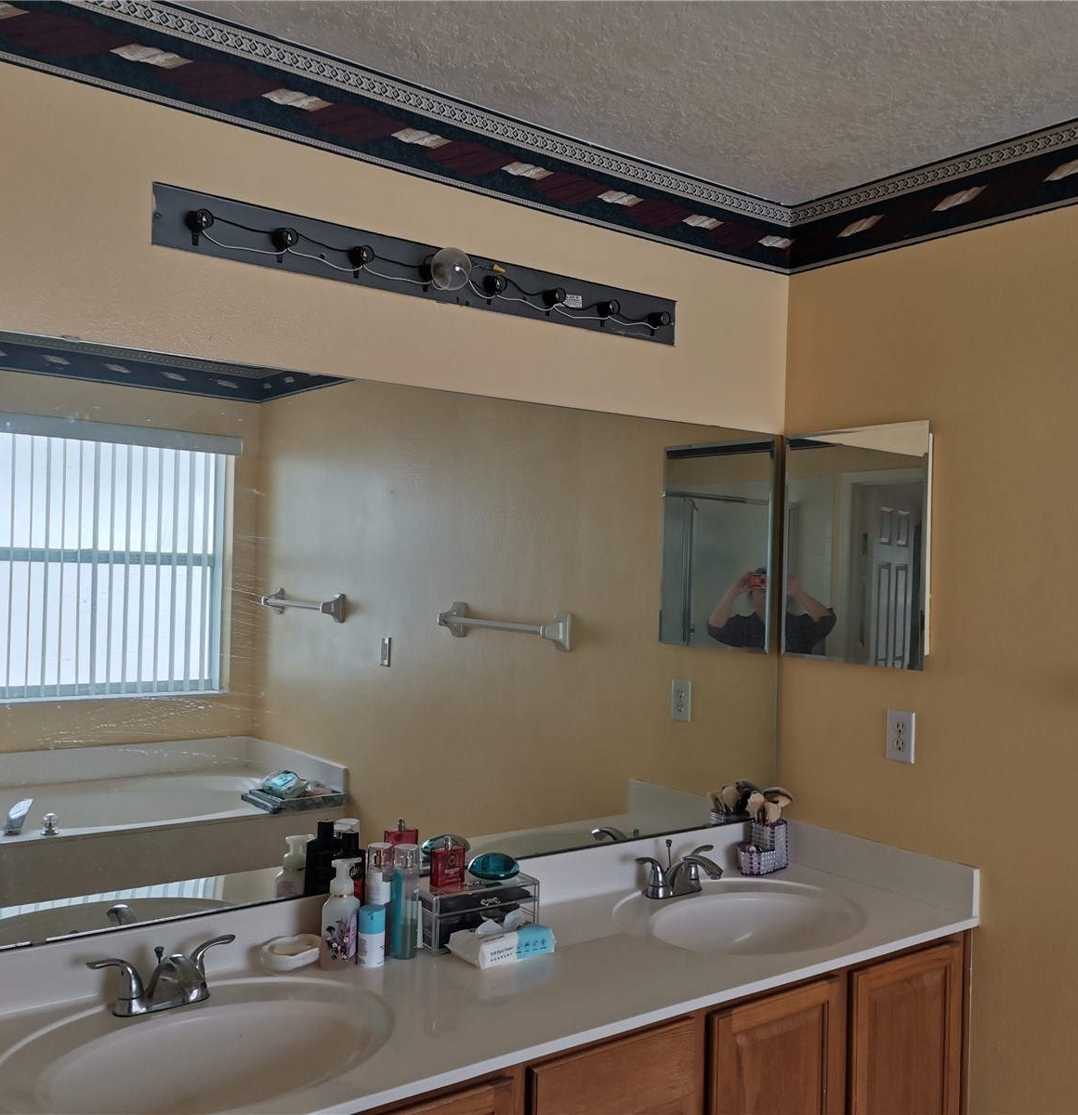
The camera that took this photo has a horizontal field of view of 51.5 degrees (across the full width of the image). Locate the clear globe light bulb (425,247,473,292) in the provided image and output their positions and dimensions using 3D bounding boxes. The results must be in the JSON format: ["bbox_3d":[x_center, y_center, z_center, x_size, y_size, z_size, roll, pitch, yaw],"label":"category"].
[{"bbox_3d":[-0.172,-0.549,2.131,0.080,0.080,0.100,2,-1,-37],"label":"clear globe light bulb"}]

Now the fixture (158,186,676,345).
[{"bbox_3d":[-0.149,-0.562,2.224,1.215,0.107,0.055,2,-1,-37],"label":"fixture"}]

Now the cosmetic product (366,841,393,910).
[{"bbox_3d":[-0.294,0.630,2.060,0.047,0.196,0.047,2,-1,-37],"label":"cosmetic product"}]

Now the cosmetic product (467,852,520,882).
[{"bbox_3d":[-0.087,0.611,2.205,0.109,0.050,0.080,2,-1,-37],"label":"cosmetic product"}]

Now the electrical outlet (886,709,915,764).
[{"bbox_3d":[0.821,0.406,2.540,0.008,0.114,0.071,2,-1,-37],"label":"electrical outlet"}]

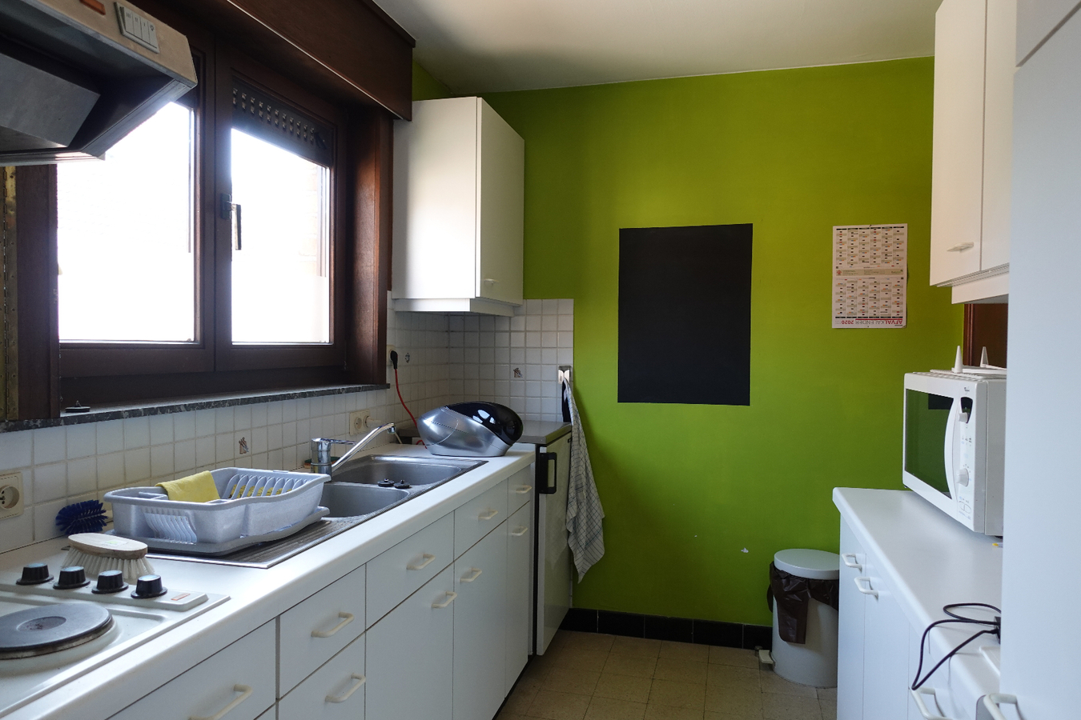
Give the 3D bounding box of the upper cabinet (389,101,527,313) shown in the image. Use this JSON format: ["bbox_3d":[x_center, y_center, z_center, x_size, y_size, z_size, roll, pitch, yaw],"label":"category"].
[{"bbox_3d":[-0.324,-0.594,3.026,0.356,0.809,0.607,1,1,14],"label":"upper cabinet"}]

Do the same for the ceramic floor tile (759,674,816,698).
[{"bbox_3d":[0.950,1.244,2.759,0.200,0.010,0.203,1,1,14],"label":"ceramic floor tile"}]

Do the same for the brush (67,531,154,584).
[{"bbox_3d":[-0.702,0.319,1.179,0.165,0.053,0.071,1,1,14],"label":"brush"}]

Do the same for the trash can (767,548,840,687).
[{"bbox_3d":[1.059,1.013,2.858,0.337,0.452,0.305,1,1,14],"label":"trash can"}]

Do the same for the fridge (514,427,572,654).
[{"bbox_3d":[-0.214,0.706,3.066,0.604,0.855,0.507,1,1,14],"label":"fridge"}]

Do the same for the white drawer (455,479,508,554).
[{"bbox_3d":[-0.379,0.461,2.207,0.463,0.134,0.509,1,1,14],"label":"white drawer"}]

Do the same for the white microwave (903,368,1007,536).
[{"bbox_3d":[1.133,0.198,1.672,0.405,0.319,0.564,1,1,14],"label":"white microwave"}]

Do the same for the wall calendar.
[{"bbox_3d":[1.339,-0.340,2.932,0.280,0.419,0.008,1,1,14],"label":"wall calendar"}]

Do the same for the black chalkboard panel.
[{"bbox_3d":[0.618,-0.193,3.109,0.561,0.768,0.010,1,1,14],"label":"black chalkboard panel"}]

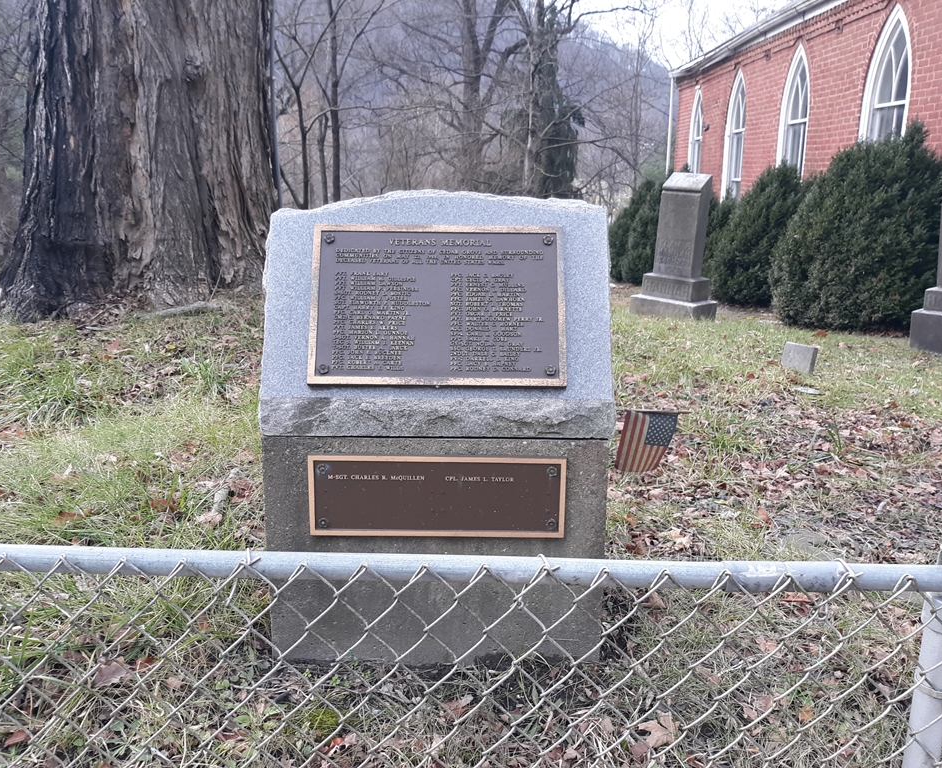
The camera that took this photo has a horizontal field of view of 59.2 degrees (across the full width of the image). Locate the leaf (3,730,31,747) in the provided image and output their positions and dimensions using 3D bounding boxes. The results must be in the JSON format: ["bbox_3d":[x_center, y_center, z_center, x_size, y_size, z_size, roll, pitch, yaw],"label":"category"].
[{"bbox_3d":[-1.223,0.957,2.233,0.075,0.015,0.038,-10,18,-34],"label":"leaf"}]

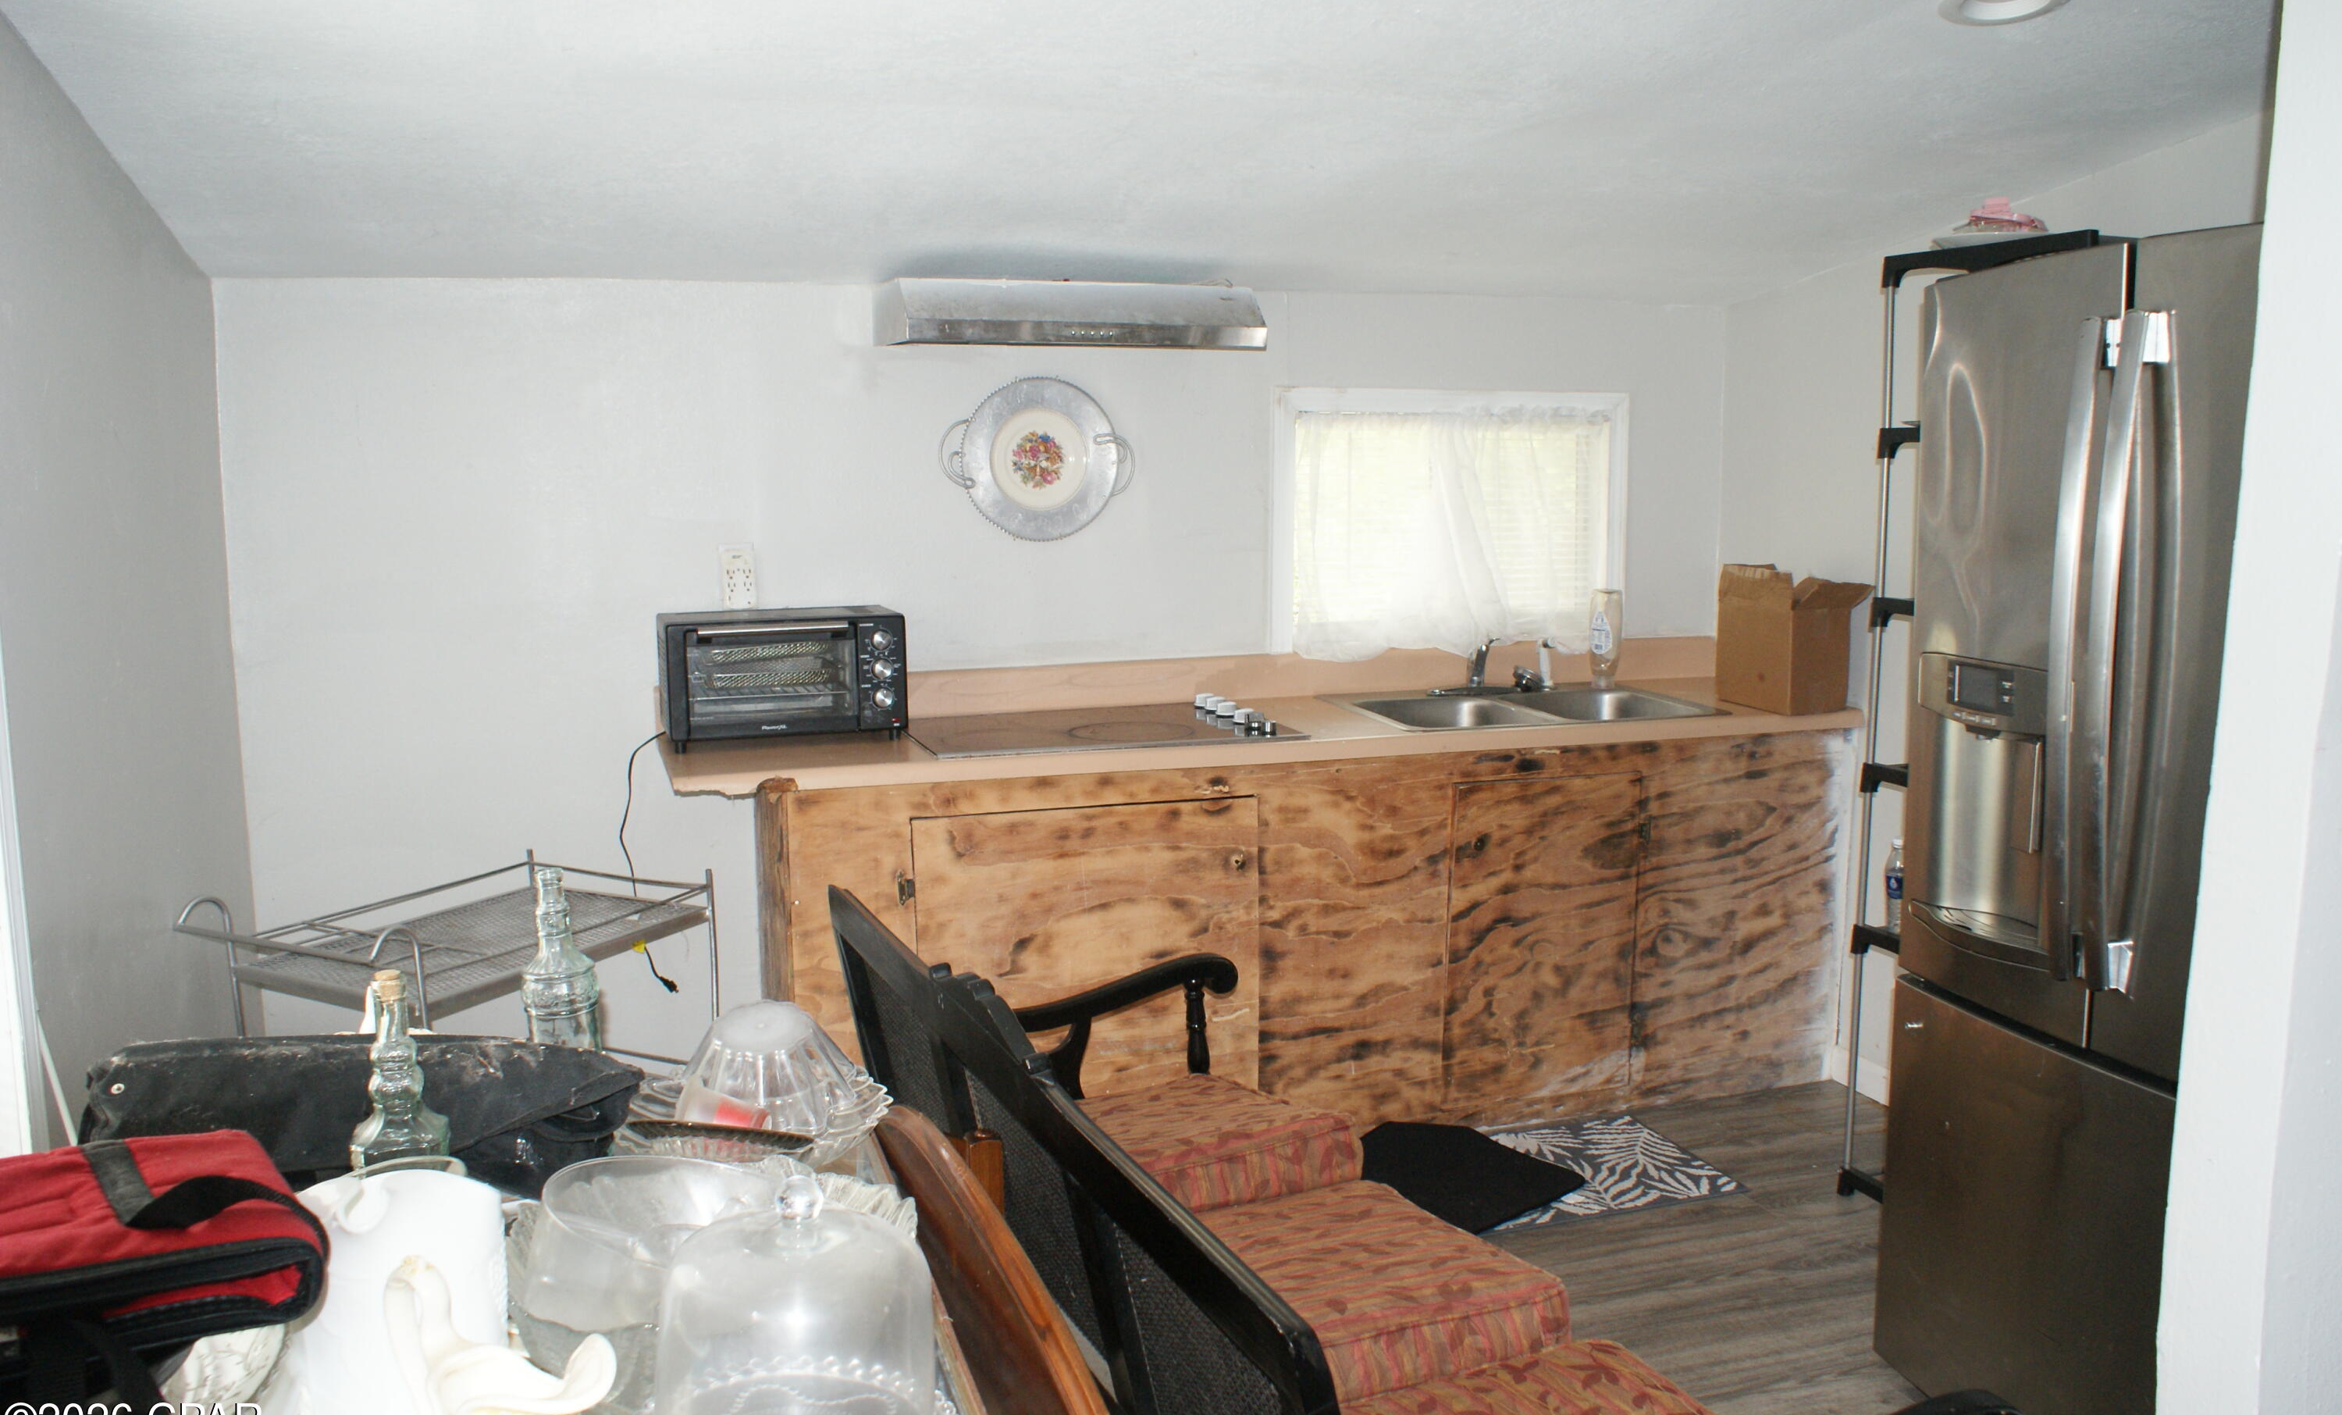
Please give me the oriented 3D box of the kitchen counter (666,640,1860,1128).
[{"bbox_3d":[0.255,0.419,4.128,2.742,1.017,0.683,-3,8,-17],"label":"kitchen counter"}]

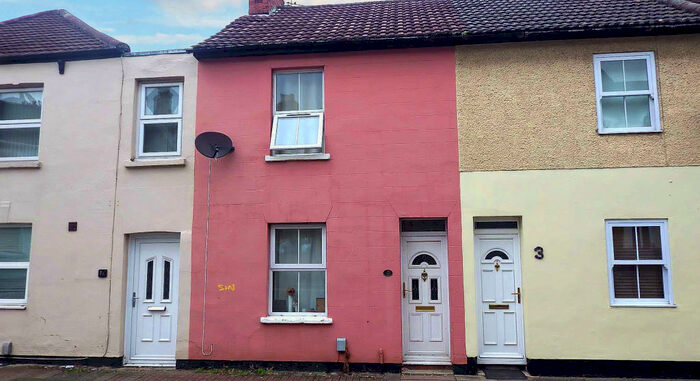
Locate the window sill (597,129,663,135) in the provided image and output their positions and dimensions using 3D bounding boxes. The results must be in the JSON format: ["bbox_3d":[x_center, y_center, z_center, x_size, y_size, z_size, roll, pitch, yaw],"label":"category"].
[{"bbox_3d":[4.375,-0.908,7.938,0.973,0.052,0.111,-1,-7,6],"label":"window sill"}]

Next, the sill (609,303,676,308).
[{"bbox_3d":[4.395,1.732,7.606,0.941,0.052,0.111,-1,-7,6],"label":"sill"}]

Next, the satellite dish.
[{"bbox_3d":[-2.243,-0.754,8.398,0.600,0.500,0.420,3,-18,-22],"label":"satellite dish"}]

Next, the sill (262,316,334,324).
[{"bbox_3d":[-0.846,2.090,8.187,1.183,0.096,0.181,-1,-7,6],"label":"sill"}]

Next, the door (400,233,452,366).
[{"bbox_3d":[1.210,1.740,8.104,0.753,2.018,0.081,-1,-7,6],"label":"door"}]

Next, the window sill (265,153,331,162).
[{"bbox_3d":[-0.863,-0.537,8.517,1.108,0.094,0.181,-1,-7,6],"label":"window sill"}]

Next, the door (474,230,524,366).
[{"bbox_3d":[2.361,1.699,7.975,0.741,2.008,0.081,-1,-7,6],"label":"door"}]

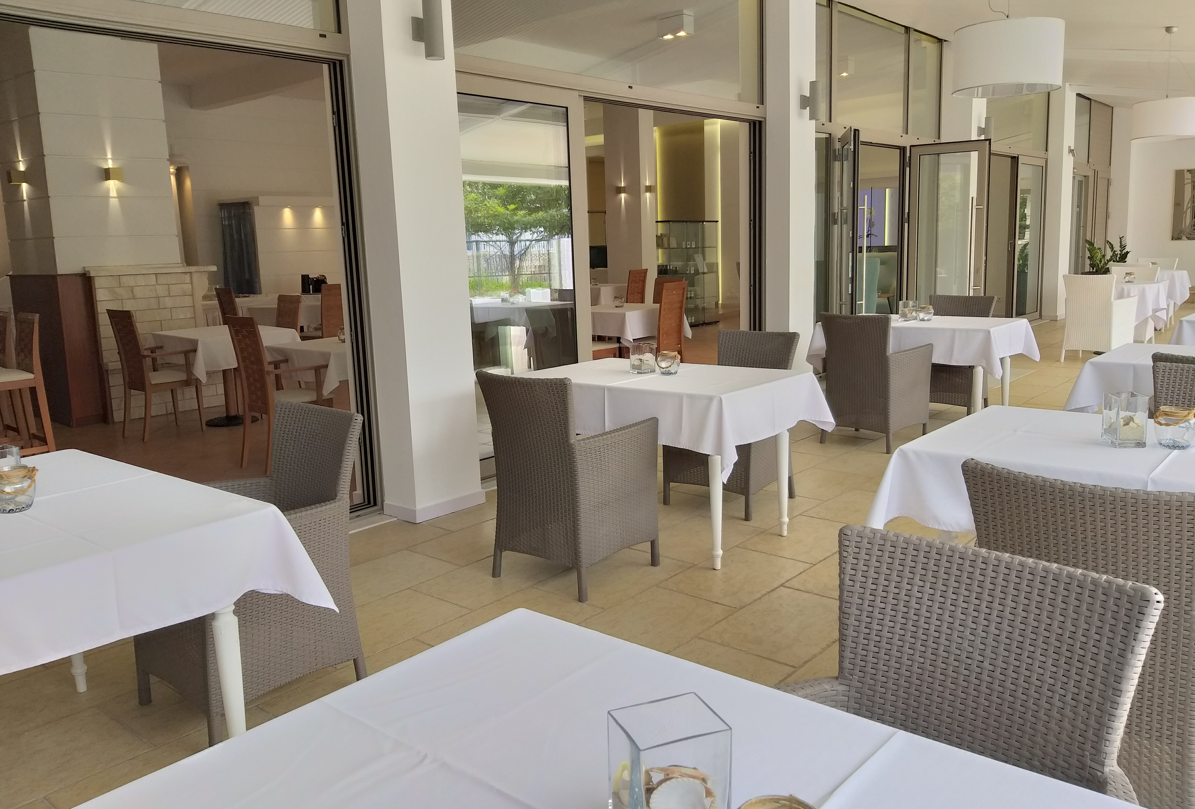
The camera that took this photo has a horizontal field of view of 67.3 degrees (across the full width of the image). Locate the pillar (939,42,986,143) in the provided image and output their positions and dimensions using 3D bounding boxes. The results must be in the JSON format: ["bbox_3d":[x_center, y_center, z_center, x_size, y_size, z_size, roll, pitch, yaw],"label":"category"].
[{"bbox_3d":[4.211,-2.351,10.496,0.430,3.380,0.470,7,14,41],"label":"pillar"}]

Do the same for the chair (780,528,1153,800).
[{"bbox_3d":[0.425,0.707,1.282,0.555,0.875,0.610,7,14,43],"label":"chair"}]

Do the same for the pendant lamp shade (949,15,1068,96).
[{"bbox_3d":[1.959,-1.647,4.293,0.479,0.268,0.479,7,13,41],"label":"pendant lamp shade"}]

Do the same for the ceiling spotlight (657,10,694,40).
[{"bbox_3d":[0.869,-4.229,10.017,0.373,0.225,0.193,7,13,41],"label":"ceiling spotlight"}]

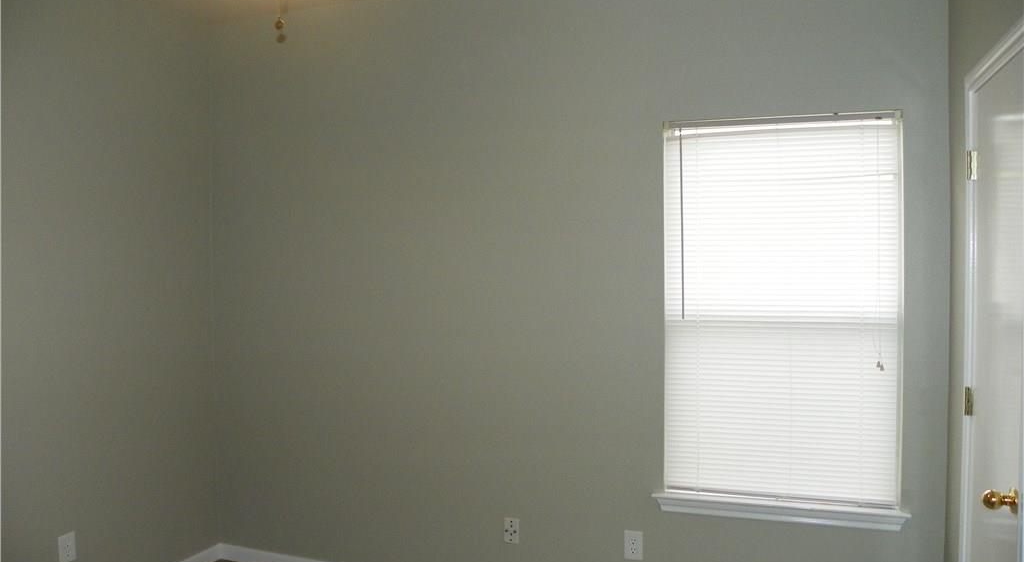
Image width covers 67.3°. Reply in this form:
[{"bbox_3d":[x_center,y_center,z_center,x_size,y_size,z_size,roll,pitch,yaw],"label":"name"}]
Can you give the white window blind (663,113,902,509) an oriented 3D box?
[{"bbox_3d":[1.044,0.114,2.970,0.880,1.480,0.045,0,1,20],"label":"white window blind"}]

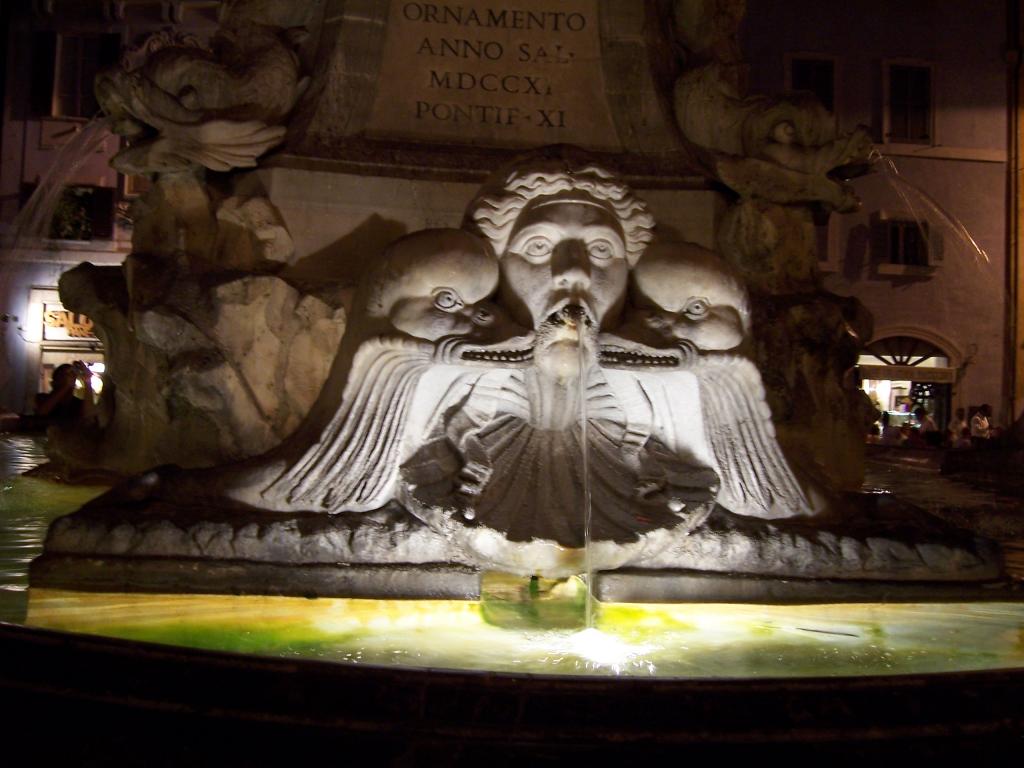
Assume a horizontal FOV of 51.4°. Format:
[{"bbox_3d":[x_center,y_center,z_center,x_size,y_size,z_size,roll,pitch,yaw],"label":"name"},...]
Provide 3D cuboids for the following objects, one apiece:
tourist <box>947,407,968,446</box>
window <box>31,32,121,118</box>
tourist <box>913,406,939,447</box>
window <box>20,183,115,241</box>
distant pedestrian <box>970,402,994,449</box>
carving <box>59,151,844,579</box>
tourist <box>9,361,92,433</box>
[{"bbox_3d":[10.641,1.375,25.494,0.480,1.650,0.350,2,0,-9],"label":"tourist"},{"bbox_3d":[-10.428,-7.387,25.500,2.000,2.050,0.250,2,0,-7],"label":"window"},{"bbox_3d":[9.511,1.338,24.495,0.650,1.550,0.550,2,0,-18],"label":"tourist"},{"bbox_3d":[-10.644,-4.131,25.500,2.100,1.350,0.250,2,0,-7],"label":"window"},{"bbox_3d":[11.215,1.328,25.494,0.500,1.700,0.400,2,0,-34],"label":"distant pedestrian"},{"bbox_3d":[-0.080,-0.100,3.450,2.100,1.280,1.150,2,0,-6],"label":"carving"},{"bbox_3d":[-4.505,0.633,10.694,0.600,1.720,0.500,2,-1,-37],"label":"tourist"}]

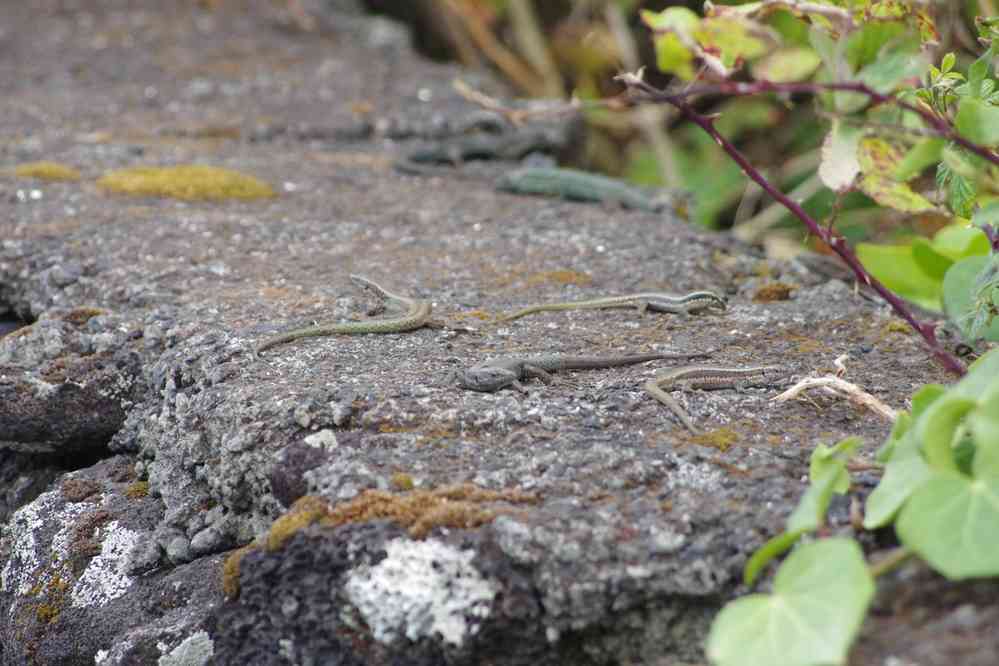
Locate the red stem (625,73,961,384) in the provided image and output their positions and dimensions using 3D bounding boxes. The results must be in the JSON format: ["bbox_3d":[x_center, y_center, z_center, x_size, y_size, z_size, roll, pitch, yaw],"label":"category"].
[{"bbox_3d":[0.114,-0.042,4.095,0.176,0.013,0.012,41,11,16],"label":"red stem"}]

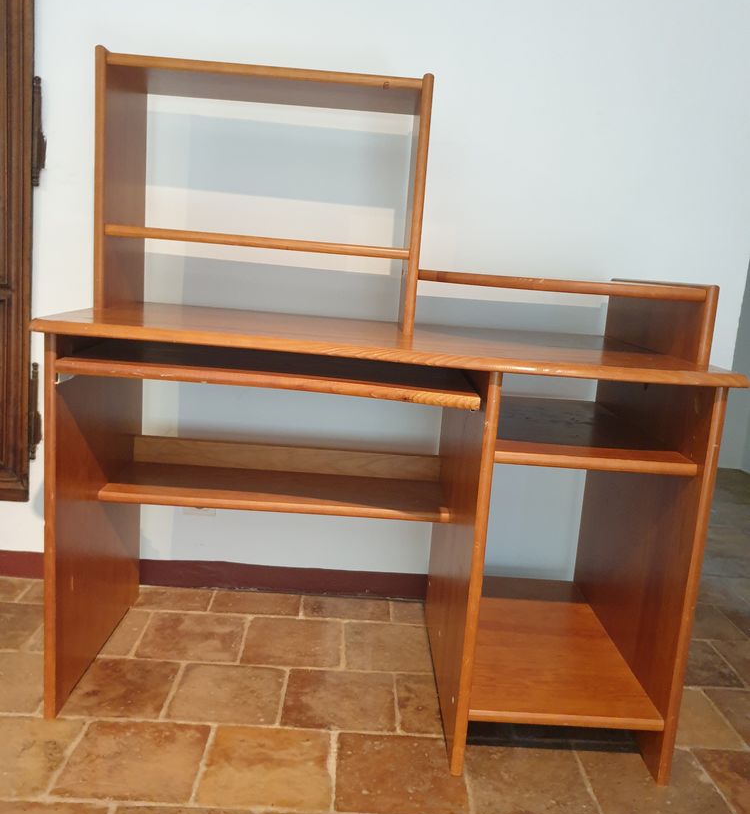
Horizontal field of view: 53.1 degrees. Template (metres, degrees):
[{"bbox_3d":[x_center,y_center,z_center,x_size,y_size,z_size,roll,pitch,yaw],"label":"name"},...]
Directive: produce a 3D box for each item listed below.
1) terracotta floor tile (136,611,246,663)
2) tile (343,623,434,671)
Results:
[{"bbox_3d":[-0.425,0.549,1.764,0.226,0.020,0.213,4,10,-2],"label":"terracotta floor tile"},{"bbox_3d":[0.041,0.571,1.762,0.217,0.020,0.224,4,10,-1],"label":"tile"}]

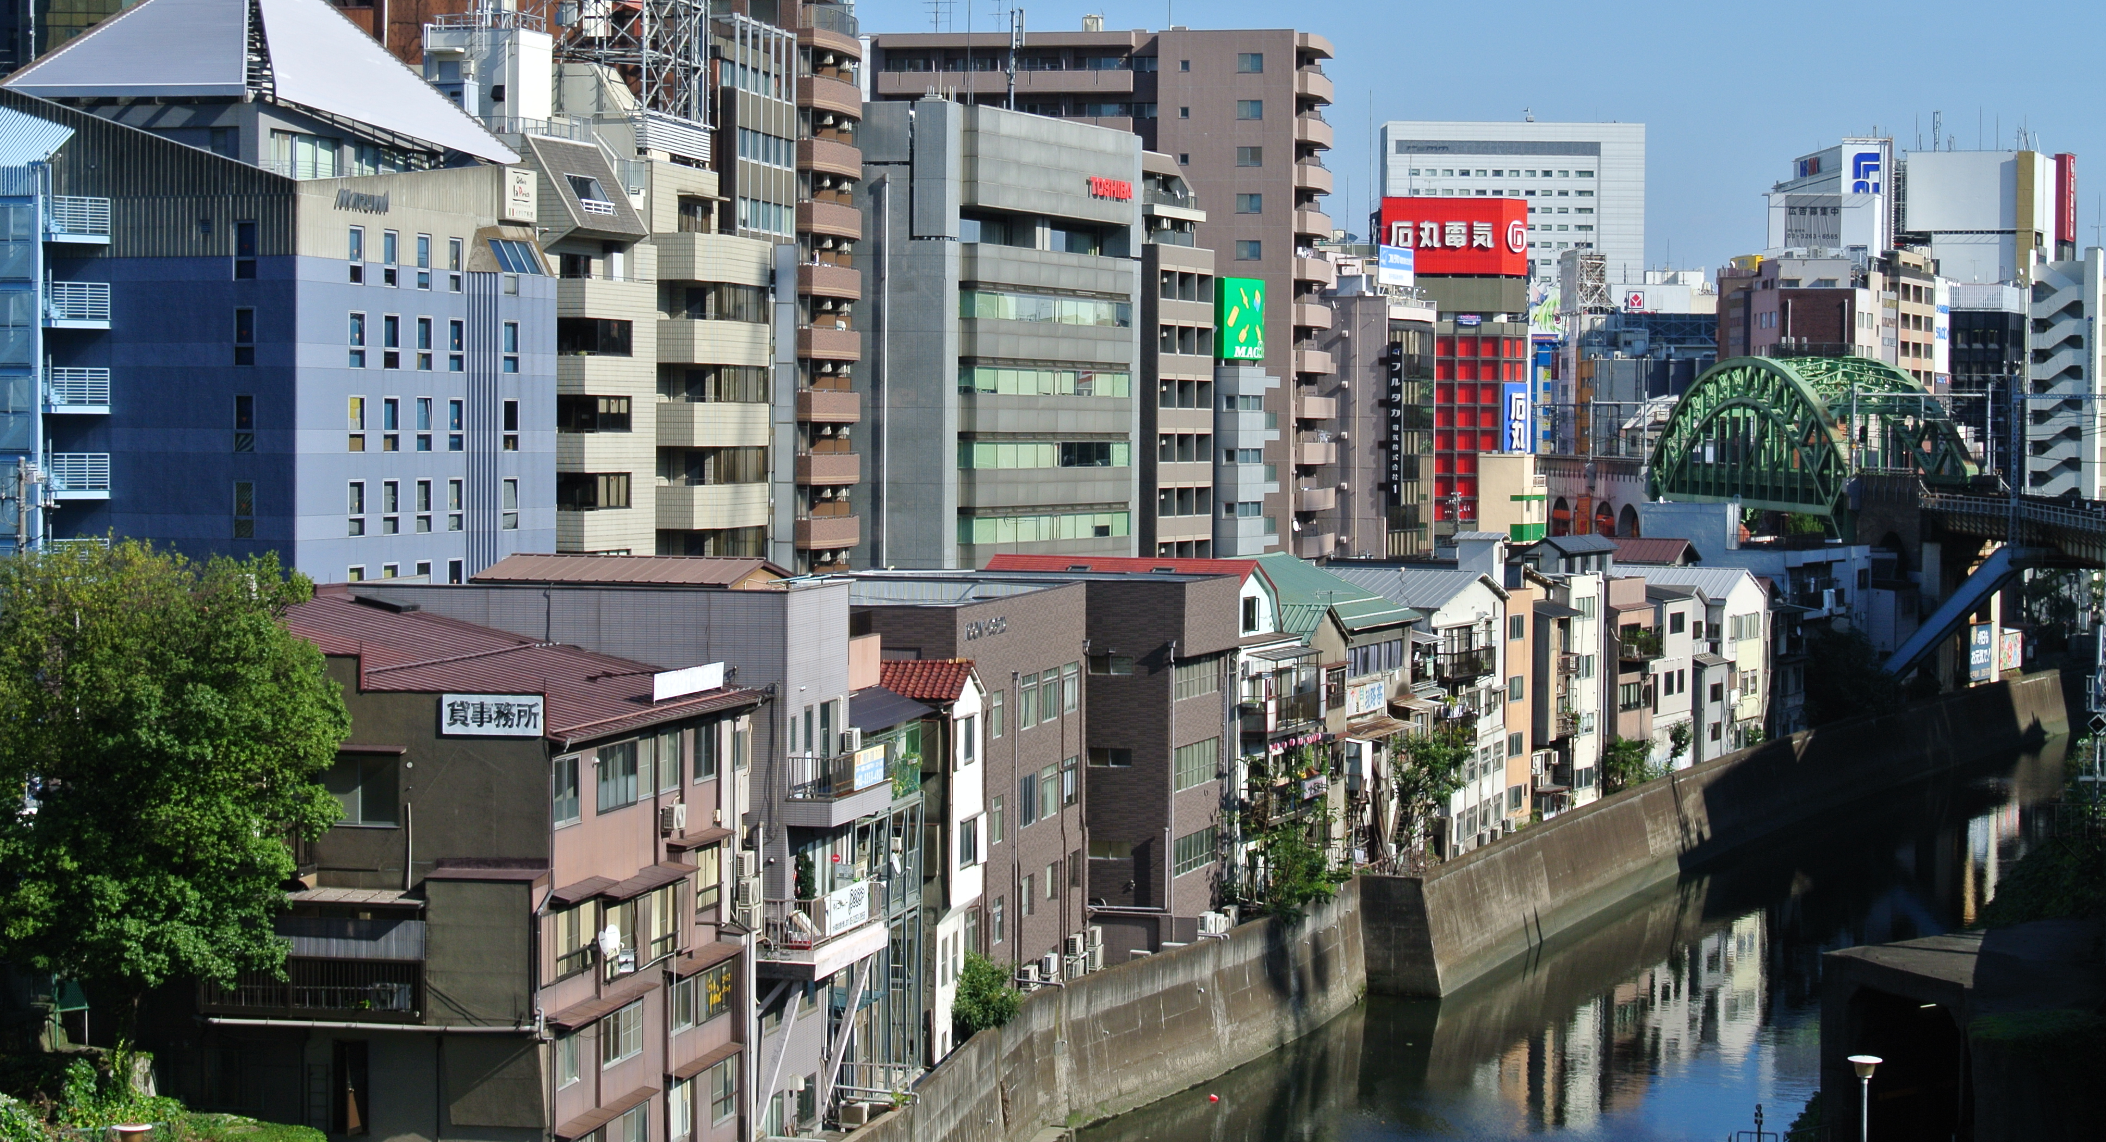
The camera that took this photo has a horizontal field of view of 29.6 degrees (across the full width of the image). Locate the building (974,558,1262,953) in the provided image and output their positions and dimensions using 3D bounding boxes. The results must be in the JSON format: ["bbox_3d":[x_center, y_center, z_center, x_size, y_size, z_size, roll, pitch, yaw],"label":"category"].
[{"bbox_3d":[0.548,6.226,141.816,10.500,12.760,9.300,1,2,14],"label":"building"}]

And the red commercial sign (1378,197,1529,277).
[{"bbox_3d":[49.698,-41.247,492.000,17.500,9.700,4.500,0,2,-15],"label":"red commercial sign"}]

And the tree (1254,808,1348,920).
[{"bbox_3d":[9.078,10.793,146.000,2.900,4.000,3.300,1,2,17],"label":"tree"}]

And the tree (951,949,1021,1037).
[{"bbox_3d":[-1.824,11.591,109.000,1.900,2.350,1.800,0,2,0],"label":"tree"}]

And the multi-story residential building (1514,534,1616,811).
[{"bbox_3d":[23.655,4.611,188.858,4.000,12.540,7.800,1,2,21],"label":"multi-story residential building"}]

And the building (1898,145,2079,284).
[{"bbox_3d":[108.696,-24.048,467.810,18.500,50.000,15.000,1,2,18],"label":"building"}]

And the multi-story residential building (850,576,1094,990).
[{"bbox_3d":[-5.779,6.695,126.453,10.000,12.000,19.300,1,2,11],"label":"multi-story residential building"}]

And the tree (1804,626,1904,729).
[{"bbox_3d":[48.941,6.399,244.000,6.100,6.400,5.800,0,2,0],"label":"tree"}]

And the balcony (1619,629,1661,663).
[{"bbox_3d":[29.089,3.752,197.500,1.250,1.600,3.800,1,2,21],"label":"balcony"}]

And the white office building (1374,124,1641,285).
[{"bbox_3d":[97.691,-52.196,849.500,54.140,85.260,19.000,0,2,-1],"label":"white office building"}]

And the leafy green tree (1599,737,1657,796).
[{"bbox_3d":[28.301,9.592,196.000,2.500,2.900,2.900,1,2,21],"label":"leafy green tree"}]

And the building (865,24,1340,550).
[{"bbox_3d":[4.241,-13.480,255.089,29.000,41.000,18.500,1,2,7],"label":"building"}]

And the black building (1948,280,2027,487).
[{"bbox_3d":[99.917,-14.234,425.618,8.600,32.700,11.000,1,2,14],"label":"black building"}]

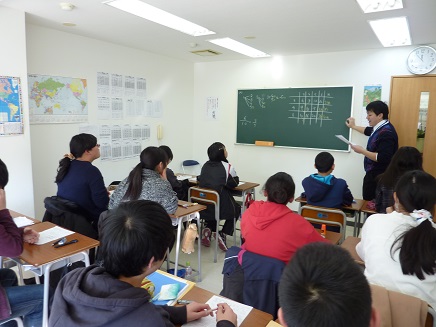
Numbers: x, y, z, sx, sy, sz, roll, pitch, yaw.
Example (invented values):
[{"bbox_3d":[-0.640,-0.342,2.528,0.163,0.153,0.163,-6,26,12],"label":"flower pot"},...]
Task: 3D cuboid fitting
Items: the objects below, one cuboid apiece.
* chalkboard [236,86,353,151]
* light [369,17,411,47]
[{"bbox_3d":[1.069,-0.681,4.781,1.810,0.910,0.060,7,10,33],"label":"chalkboard"},{"bbox_3d":[1.925,-1.434,3.450,0.310,0.080,1.270,7,10,33],"label":"light"}]

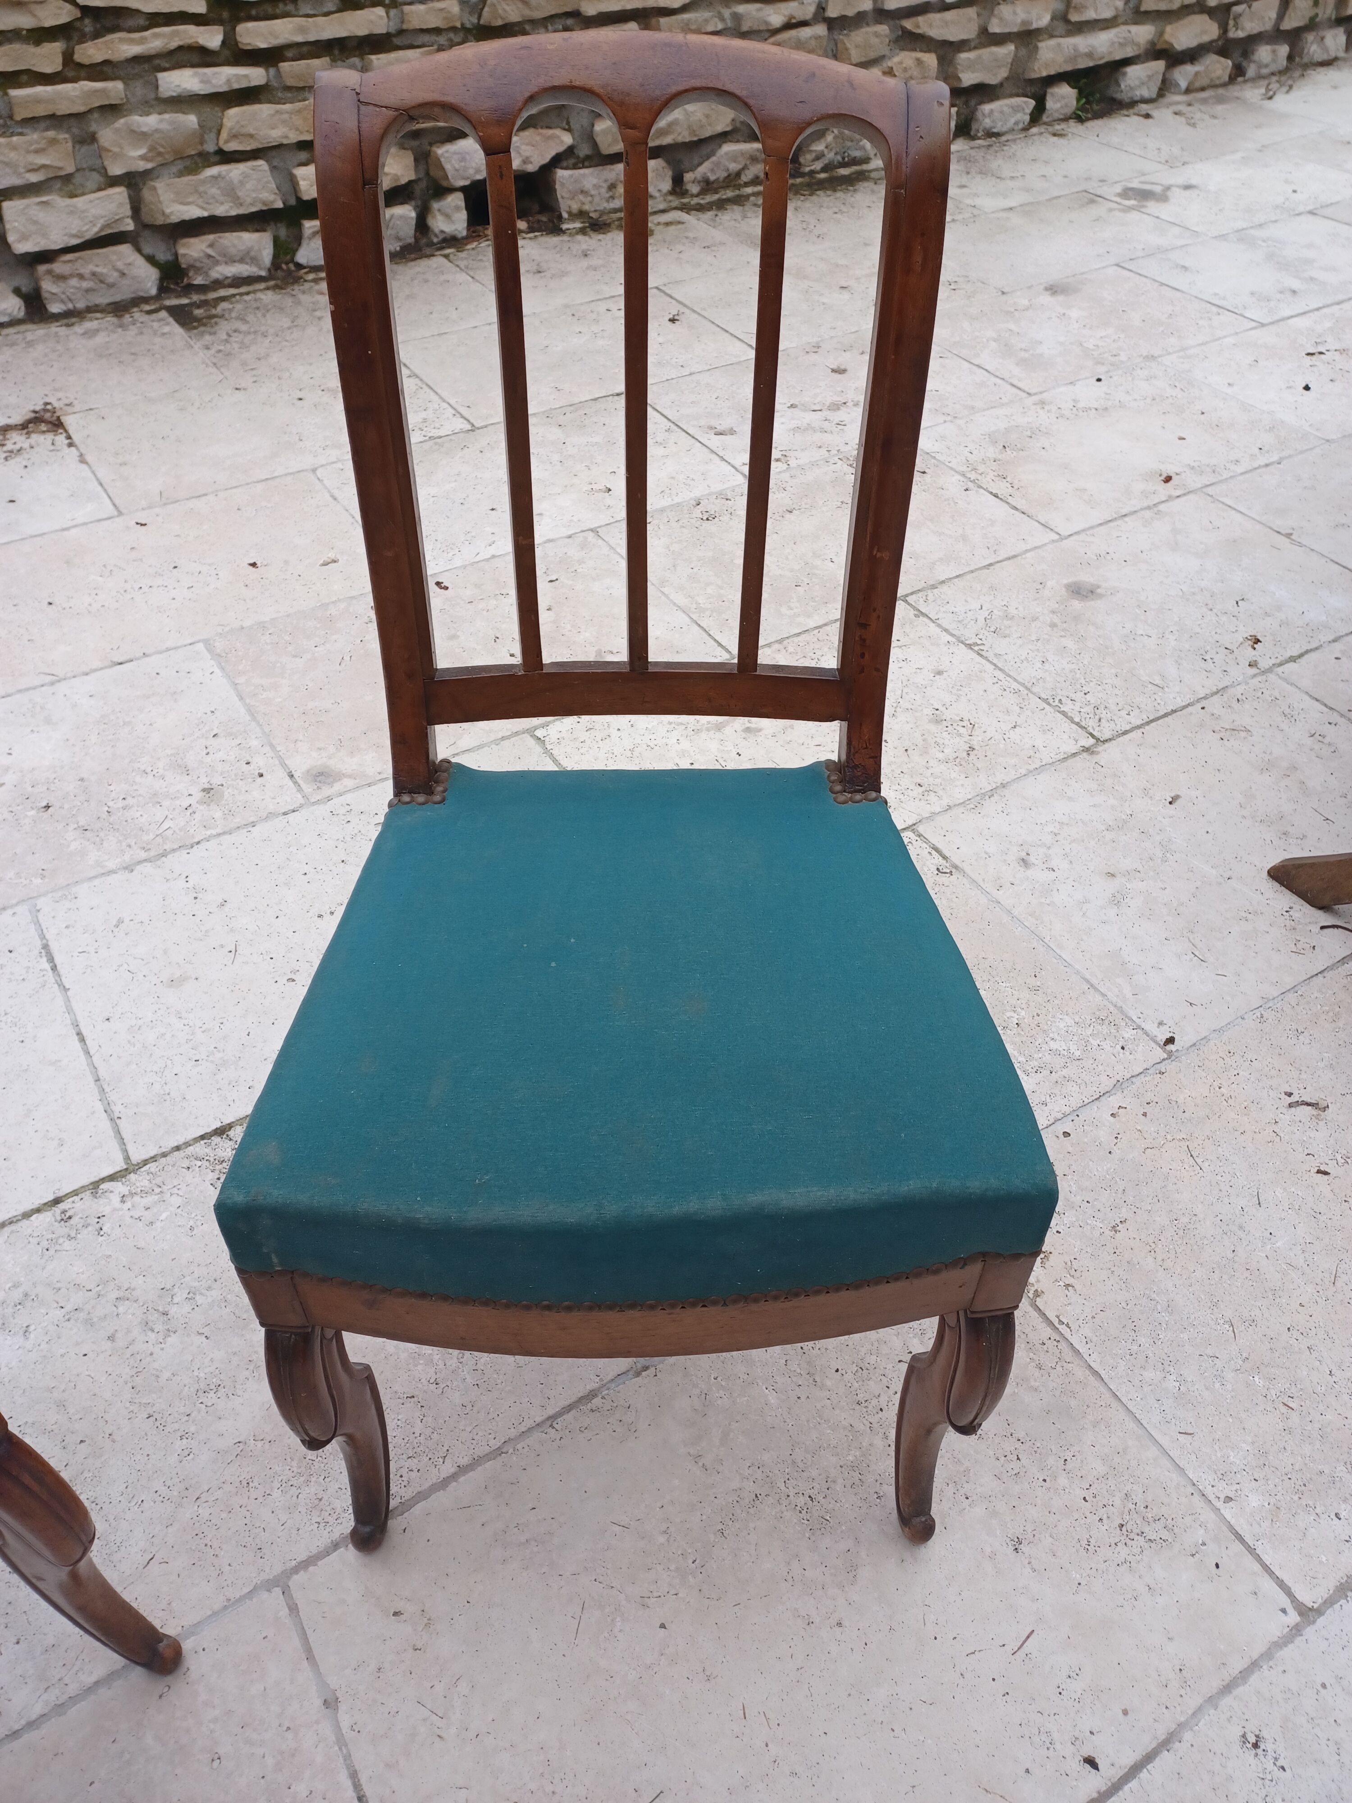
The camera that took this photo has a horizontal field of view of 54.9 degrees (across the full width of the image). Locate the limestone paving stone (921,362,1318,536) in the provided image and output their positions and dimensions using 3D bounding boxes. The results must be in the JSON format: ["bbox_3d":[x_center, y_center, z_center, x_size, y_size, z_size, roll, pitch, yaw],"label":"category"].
[{"bbox_3d":[0.771,-0.802,2.300,0.628,0.030,0.410,-23,49,-22],"label":"limestone paving stone"}]

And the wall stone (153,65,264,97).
[{"bbox_3d":[-0.933,-1.643,2.590,0.216,0.037,0.100,-23,49,-22],"label":"wall stone"}]

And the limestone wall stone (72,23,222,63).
[{"bbox_3d":[-1.024,-1.663,2.516,0.280,0.044,0.110,-23,49,-22],"label":"limestone wall stone"}]

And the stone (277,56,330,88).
[{"bbox_3d":[-0.752,-1.666,2.607,0.101,0.044,0.100,-23,49,-22],"label":"stone"}]

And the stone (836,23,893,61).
[{"bbox_3d":[0.431,-2.122,3.210,0.161,0.070,0.130,-23,49,-22],"label":"stone"}]

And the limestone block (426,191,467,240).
[{"bbox_3d":[-0.546,-1.580,2.988,0.099,0.090,0.100,-23,49,-22],"label":"limestone block"}]

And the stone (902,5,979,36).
[{"bbox_3d":[0.634,-2.218,3.292,0.243,0.062,0.130,-23,49,-22],"label":"stone"}]

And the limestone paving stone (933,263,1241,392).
[{"bbox_3d":[0.803,-1.140,2.608,0.615,0.030,0.405,-23,49,-22],"label":"limestone paving stone"}]

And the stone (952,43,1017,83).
[{"bbox_3d":[0.771,-2.204,3.426,0.191,0.083,0.130,-23,49,-22],"label":"stone"}]

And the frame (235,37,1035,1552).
[{"bbox_3d":[-0.028,0.012,0.809,0.429,0.853,0.479,-1,45,-1],"label":"frame"}]

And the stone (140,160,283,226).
[{"bbox_3d":[-0.990,-1.494,2.722,0.292,0.089,0.120,-23,49,-22],"label":"stone"}]

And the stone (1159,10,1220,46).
[{"bbox_3d":[1.433,-2.491,3.716,0.216,0.082,0.130,-23,49,-22],"label":"stone"}]

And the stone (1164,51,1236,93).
[{"bbox_3d":[1.490,-2.438,3.819,0.271,0.088,0.130,-23,49,-22],"label":"stone"}]

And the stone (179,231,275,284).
[{"bbox_3d":[-0.978,-1.401,2.806,0.198,0.095,0.120,-23,49,-22],"label":"stone"}]

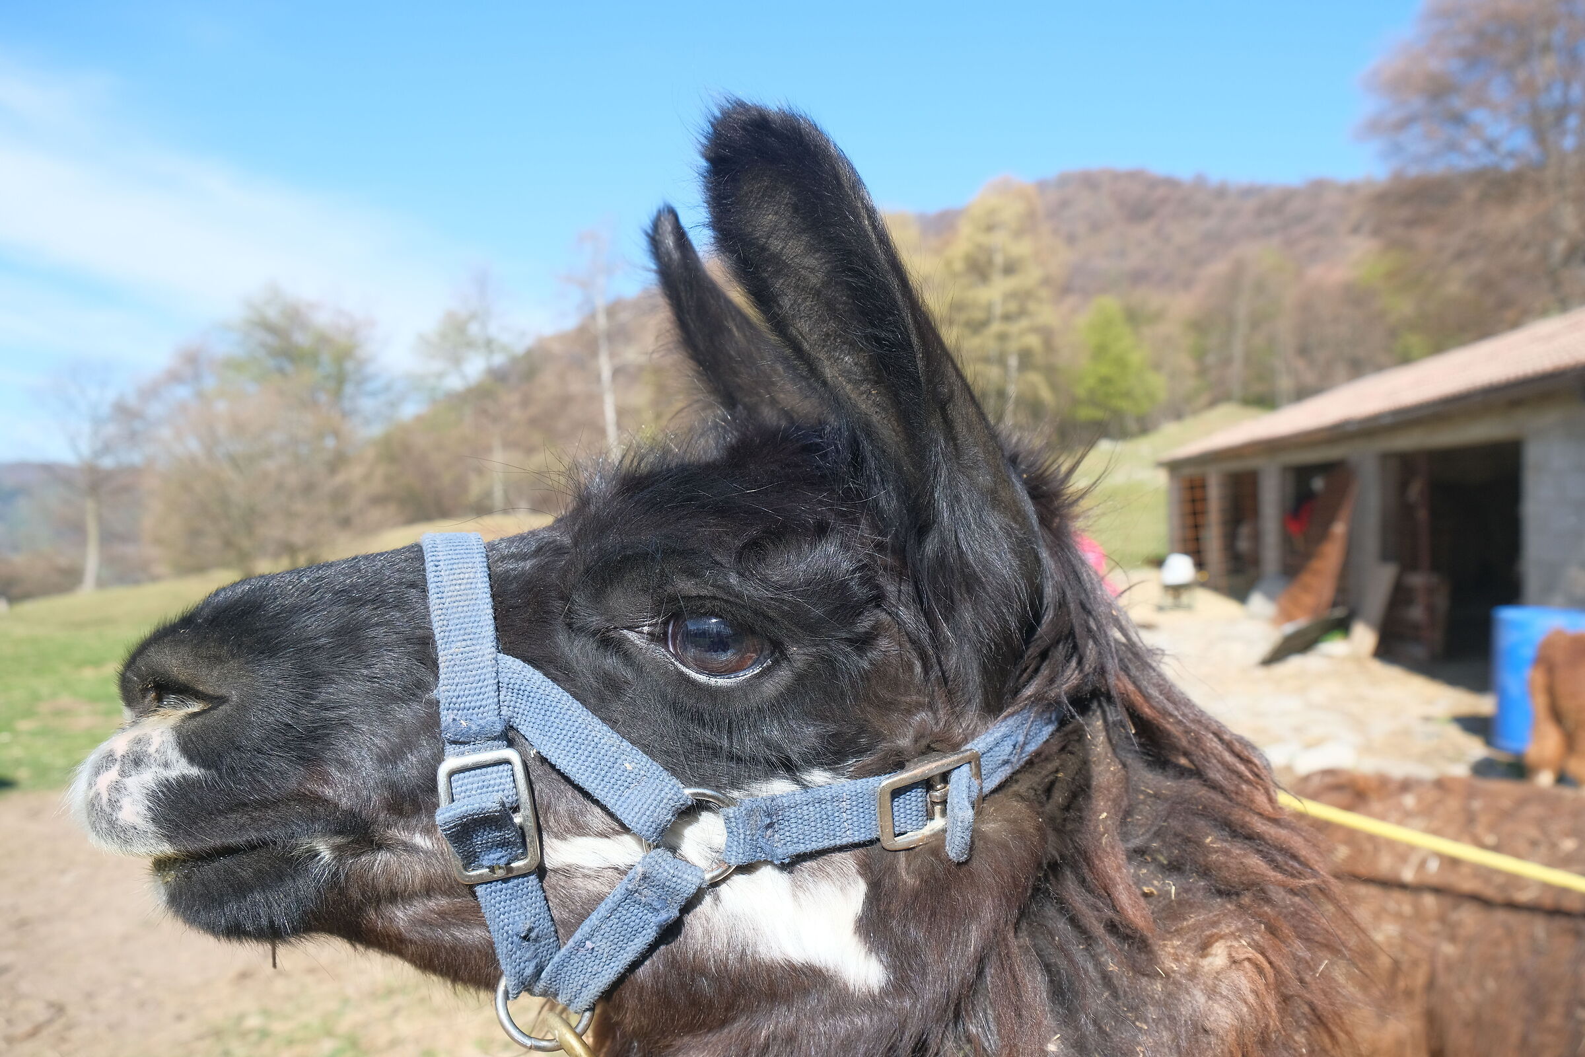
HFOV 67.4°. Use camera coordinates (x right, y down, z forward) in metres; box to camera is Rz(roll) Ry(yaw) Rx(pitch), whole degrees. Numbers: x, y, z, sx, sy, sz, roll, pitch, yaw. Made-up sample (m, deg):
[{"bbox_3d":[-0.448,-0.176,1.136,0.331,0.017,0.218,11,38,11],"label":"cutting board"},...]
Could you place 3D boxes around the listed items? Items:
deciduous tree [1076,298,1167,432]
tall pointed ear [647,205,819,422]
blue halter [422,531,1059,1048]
[{"bbox_3d":[17.843,-9.010,65.000,5.000,7.500,5.000,0,1,0],"label":"deciduous tree"},{"bbox_3d":[-0.010,-0.057,0.540,0.050,0.200,0.058,-26,0,34],"label":"tall pointed ear"},{"bbox_3d":[-0.013,0.094,0.470,0.240,0.188,0.140,0,1,-10],"label":"blue halter"}]

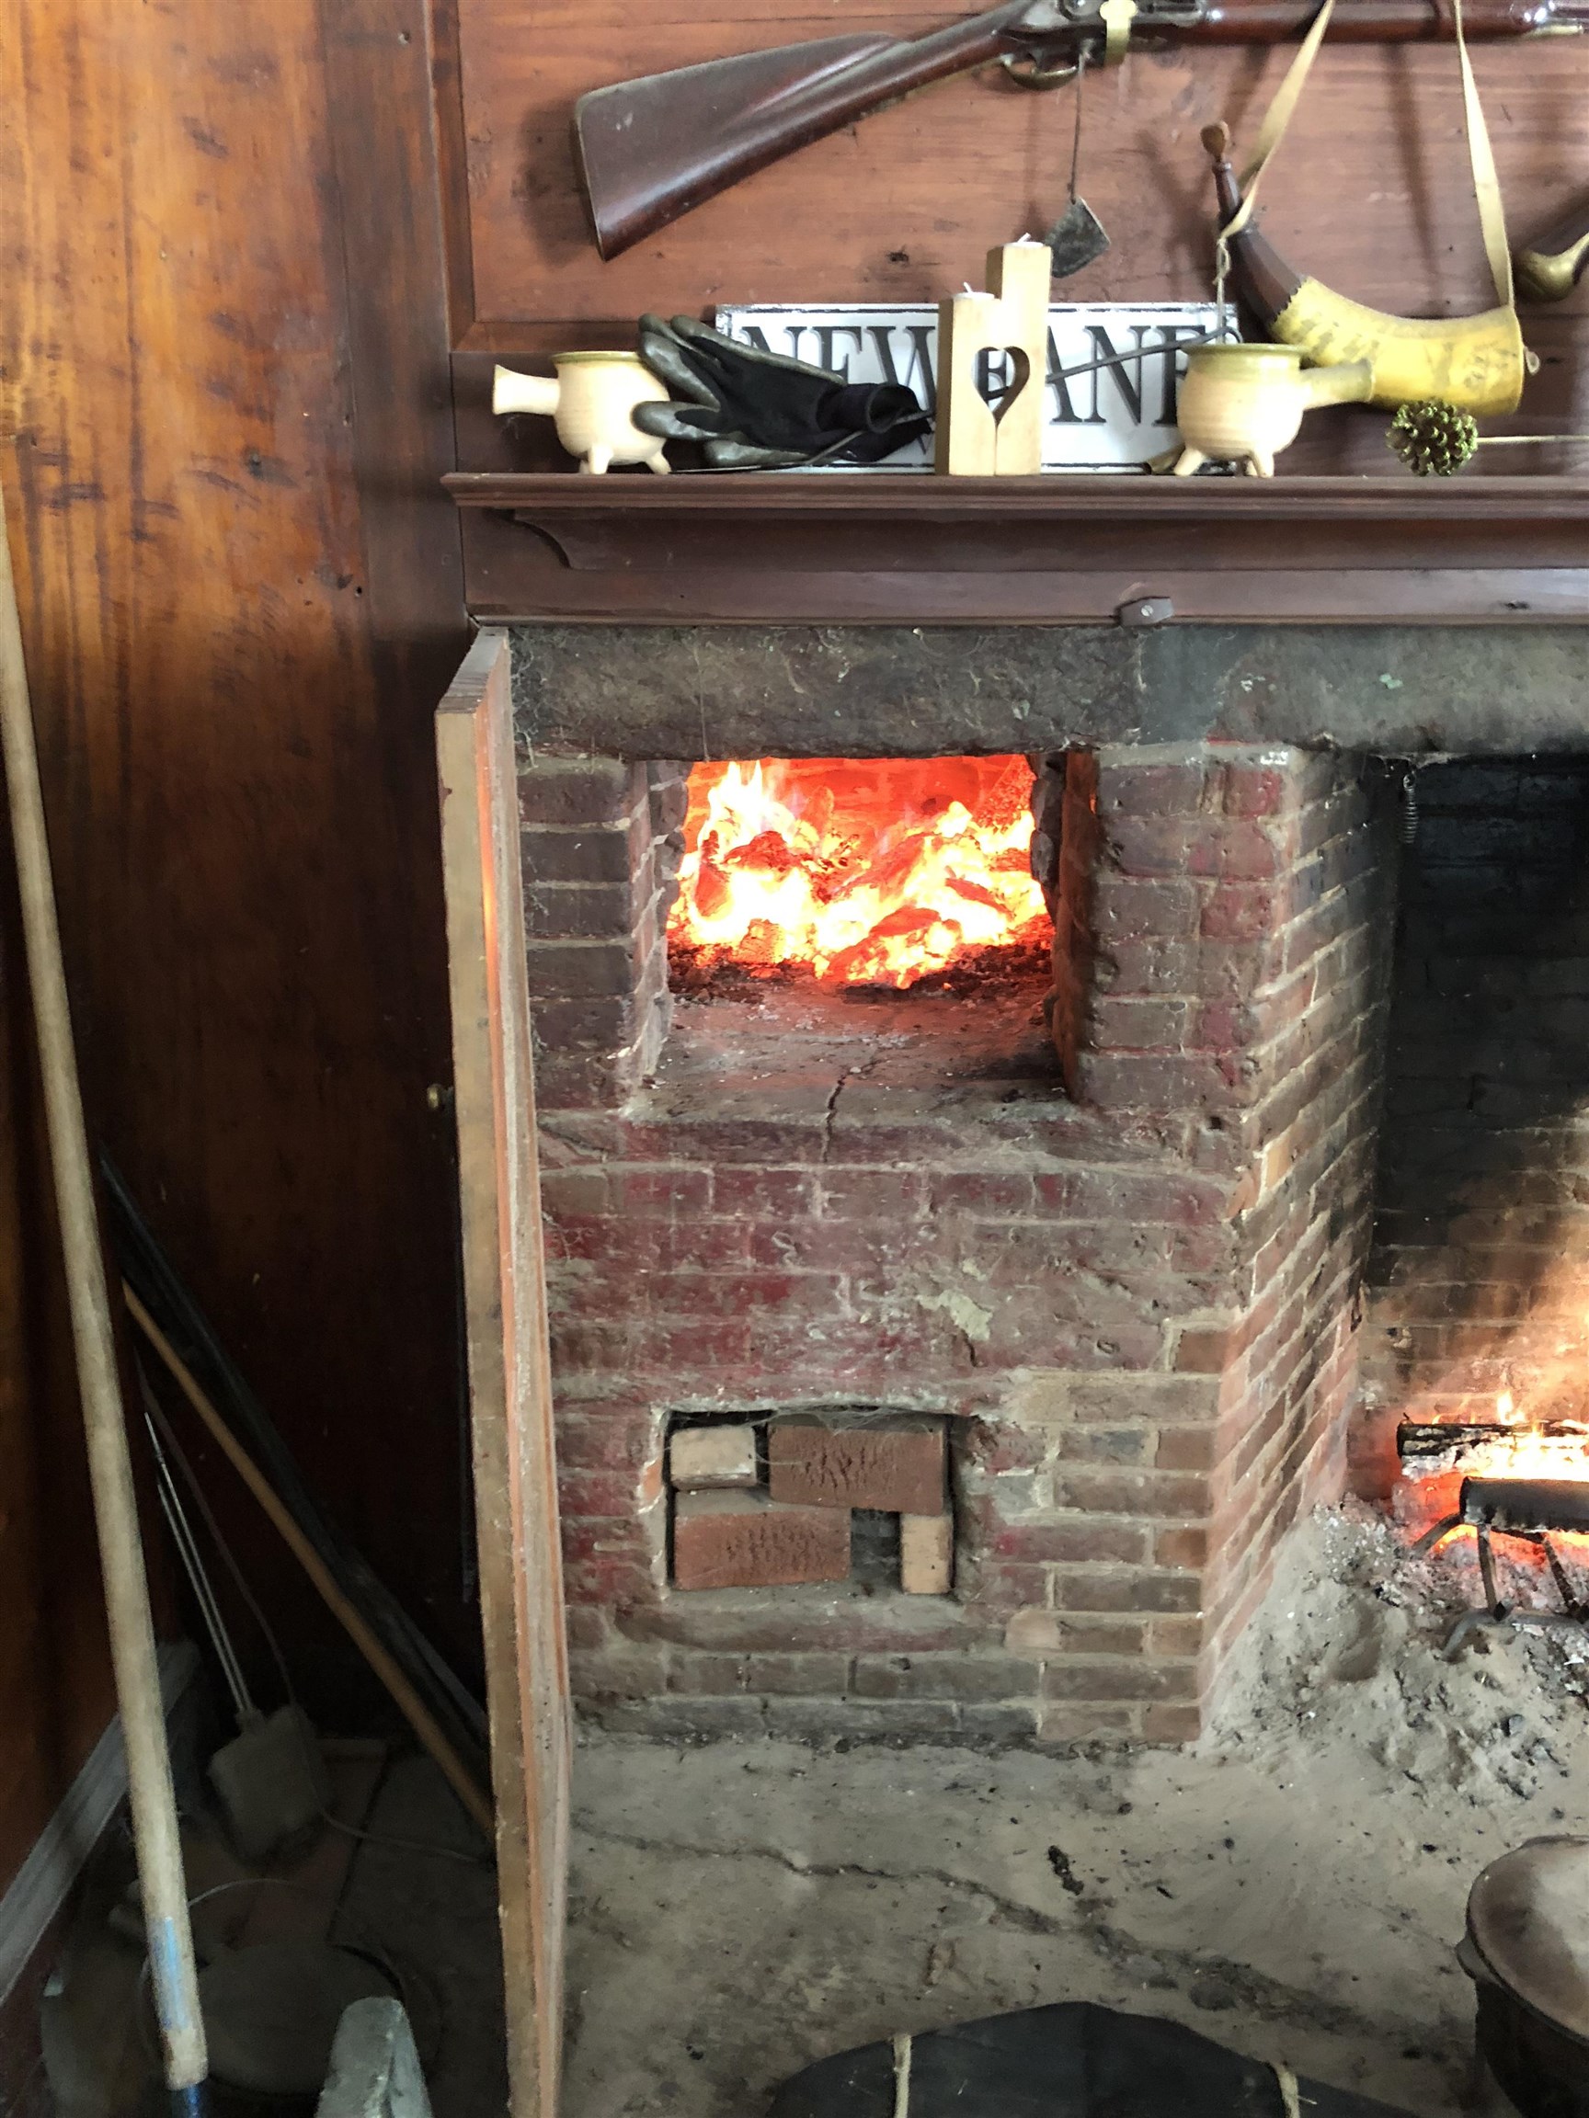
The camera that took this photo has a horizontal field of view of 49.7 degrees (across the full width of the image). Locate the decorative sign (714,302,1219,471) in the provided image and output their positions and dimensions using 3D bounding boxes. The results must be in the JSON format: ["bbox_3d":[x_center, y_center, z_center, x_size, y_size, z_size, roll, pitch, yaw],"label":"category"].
[{"bbox_3d":[0.154,-0.566,1.450,0.440,0.134,0.018,0,19,1],"label":"decorative sign"}]

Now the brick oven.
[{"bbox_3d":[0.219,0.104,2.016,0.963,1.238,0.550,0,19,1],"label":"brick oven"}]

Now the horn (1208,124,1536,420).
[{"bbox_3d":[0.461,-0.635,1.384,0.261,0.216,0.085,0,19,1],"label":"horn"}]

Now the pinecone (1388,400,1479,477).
[{"bbox_3d":[0.526,-0.511,1.411,0.075,0.060,0.064,0,19,1],"label":"pinecone"}]

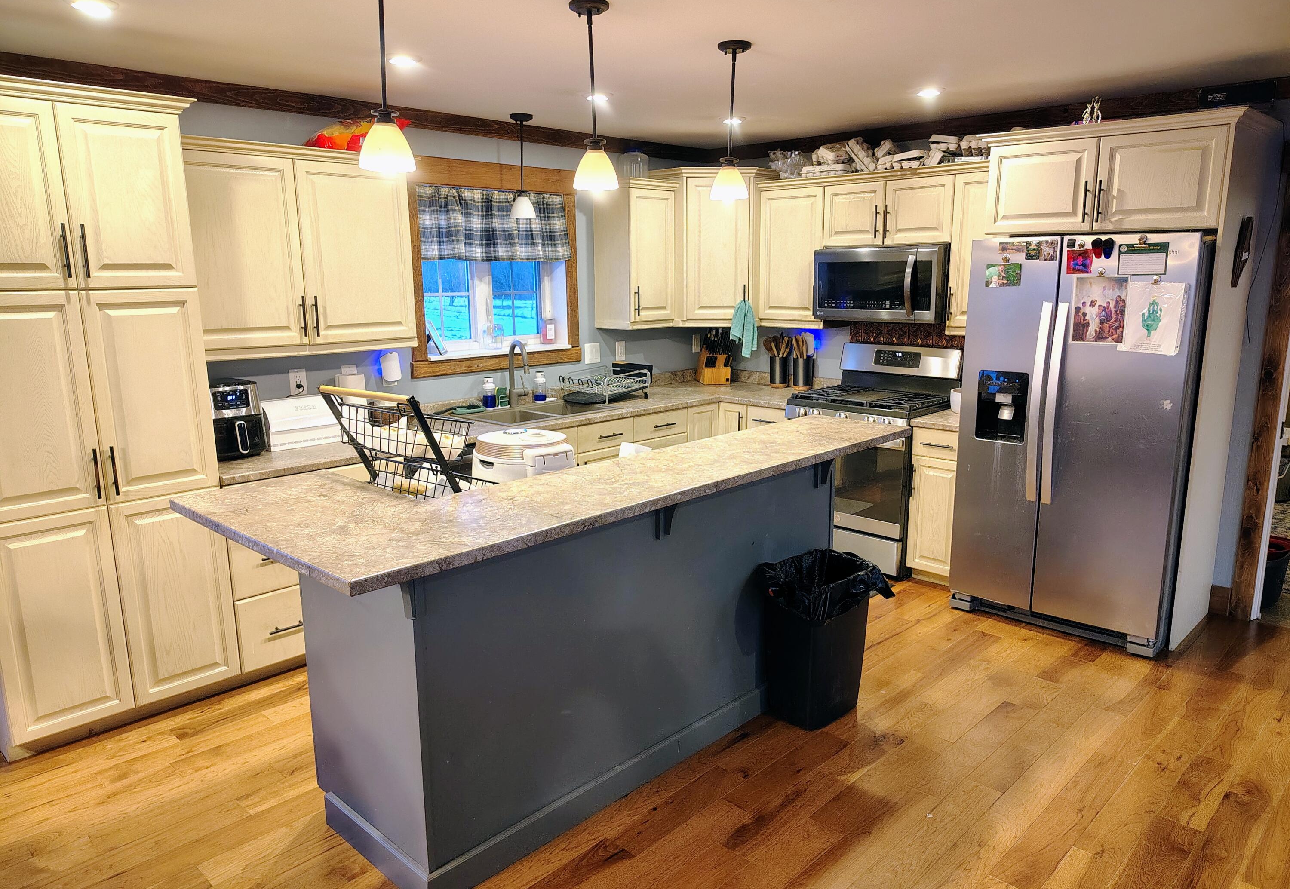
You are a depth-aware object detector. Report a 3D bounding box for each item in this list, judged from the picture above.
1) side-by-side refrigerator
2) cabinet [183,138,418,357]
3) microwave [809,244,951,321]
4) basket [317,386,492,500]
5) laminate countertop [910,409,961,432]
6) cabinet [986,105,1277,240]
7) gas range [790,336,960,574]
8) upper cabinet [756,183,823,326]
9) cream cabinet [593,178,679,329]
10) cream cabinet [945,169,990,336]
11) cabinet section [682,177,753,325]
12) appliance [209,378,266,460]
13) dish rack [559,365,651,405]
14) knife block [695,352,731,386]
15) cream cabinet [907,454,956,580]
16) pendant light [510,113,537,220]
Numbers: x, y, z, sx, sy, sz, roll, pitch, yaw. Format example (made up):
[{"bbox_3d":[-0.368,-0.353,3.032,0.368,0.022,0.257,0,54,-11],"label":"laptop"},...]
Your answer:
[{"bbox_3d":[2.064,-0.061,4.178,0.913,1.765,0.780,10,15,43],"label":"side-by-side refrigerator"},{"bbox_3d":[-1.563,-0.835,3.920,0.369,0.862,1.107,10,15,42],"label":"cabinet"},{"bbox_3d":[1.383,-0.914,5.079,0.759,0.408,0.420,10,15,42],"label":"microwave"},{"bbox_3d":[-0.691,0.021,2.729,0.420,0.415,0.400,8,14,37],"label":"basket"},{"bbox_3d":[1.695,-0.131,4.692,0.315,0.038,0.615,10,15,43],"label":"laminate countertop"},{"bbox_3d":[2.173,-1.194,4.082,1.040,0.450,0.691,10,15,42],"label":"cabinet"},{"bbox_3d":[1.293,0.059,5.164,0.756,1.200,0.685,10,15,42],"label":"gas range"},{"bbox_3d":[0.973,-1.158,5.473,0.470,0.863,0.361,10,15,42],"label":"upper cabinet"},{"bbox_3d":[-0.056,-1.156,5.488,0.369,0.866,0.430,10,15,42],"label":"cream cabinet"},{"bbox_3d":[1.785,-0.984,4.616,0.295,0.825,0.350,10,15,43],"label":"cream cabinet"},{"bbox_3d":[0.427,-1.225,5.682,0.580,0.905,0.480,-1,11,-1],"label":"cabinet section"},{"bbox_3d":[-1.766,-0.112,3.748,0.355,0.310,0.270,10,15,42],"label":"appliance"},{"bbox_3d":[-0.254,-0.350,5.295,0.410,0.160,0.390,10,15,42],"label":"dish rack"},{"bbox_3d":[0.462,-0.530,5.987,0.170,0.235,0.210,-2,11,-7],"label":"knife block"},{"bbox_3d":[1.705,0.370,4.792,0.300,0.690,0.605,10,15,43],"label":"cream cabinet"},{"bbox_3d":[-0.637,-1.441,4.663,0.140,0.520,0.140,-1,11,-1],"label":"pendant light"}]

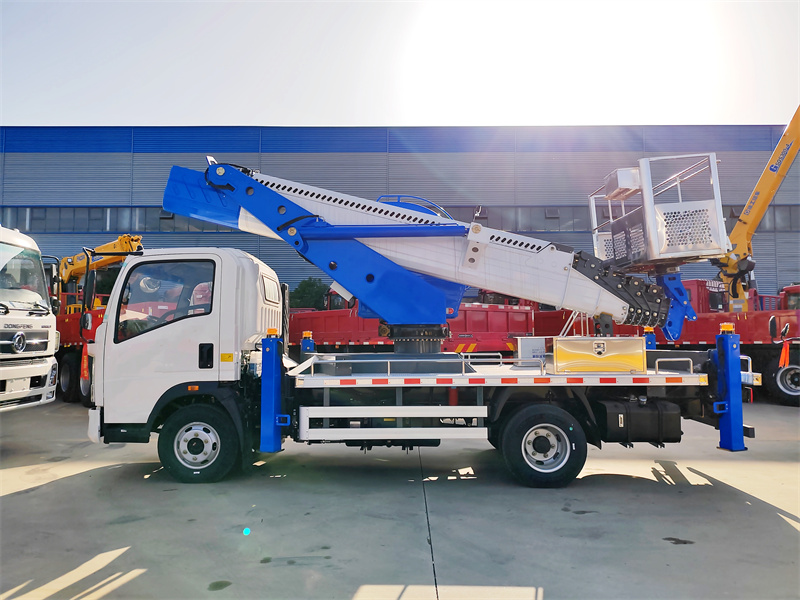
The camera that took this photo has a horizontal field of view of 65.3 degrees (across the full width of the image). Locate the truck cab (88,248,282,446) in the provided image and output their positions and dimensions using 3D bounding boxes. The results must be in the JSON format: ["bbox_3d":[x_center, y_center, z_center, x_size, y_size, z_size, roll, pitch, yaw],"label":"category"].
[{"bbox_3d":[-2.247,0.478,6.956,1.550,1.950,1.900,0,-3,2],"label":"truck cab"}]

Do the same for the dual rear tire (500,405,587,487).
[{"bbox_3d":[1.375,1.378,6.036,0.780,0.774,0.430,0,-3,2],"label":"dual rear tire"}]

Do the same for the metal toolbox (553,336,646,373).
[{"bbox_3d":[1.880,0.534,6.023,0.863,0.344,0.375,0,-3,2],"label":"metal toolbox"}]

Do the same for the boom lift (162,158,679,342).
[{"bbox_3d":[0.197,-0.500,6.944,5.500,1.960,0.860,0,-3,2],"label":"boom lift"}]

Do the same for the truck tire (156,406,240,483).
[{"bbox_3d":[-1.946,1.387,6.098,0.770,0.764,0.210,0,-3,2],"label":"truck tire"}]

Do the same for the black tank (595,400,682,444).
[{"bbox_3d":[2.304,1.172,6.102,0.715,0.395,0.430,0,-3,2],"label":"black tank"}]

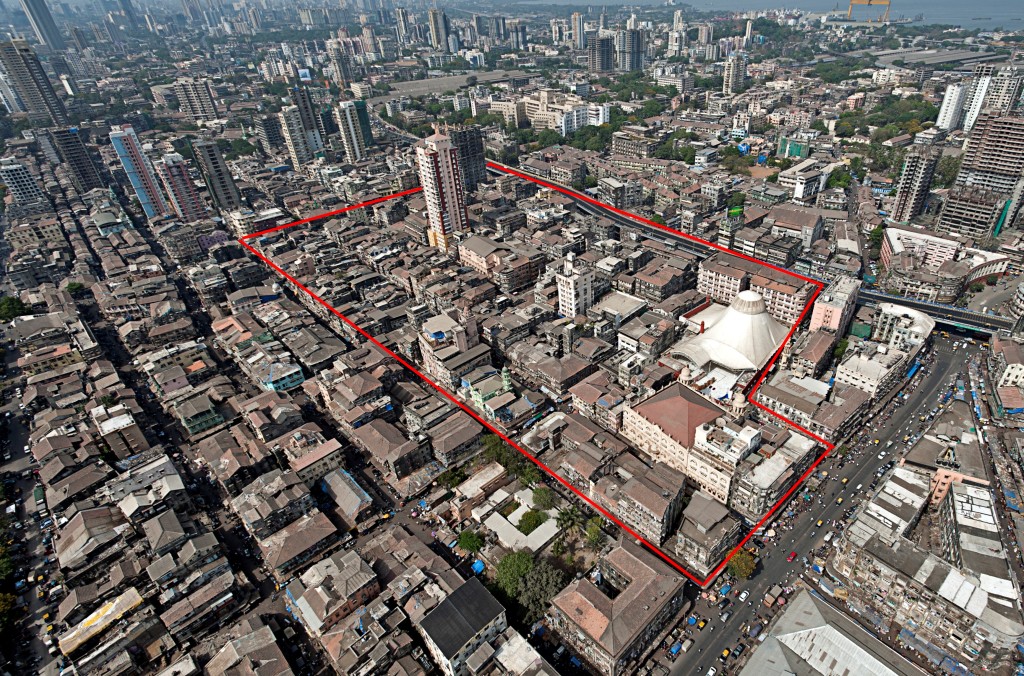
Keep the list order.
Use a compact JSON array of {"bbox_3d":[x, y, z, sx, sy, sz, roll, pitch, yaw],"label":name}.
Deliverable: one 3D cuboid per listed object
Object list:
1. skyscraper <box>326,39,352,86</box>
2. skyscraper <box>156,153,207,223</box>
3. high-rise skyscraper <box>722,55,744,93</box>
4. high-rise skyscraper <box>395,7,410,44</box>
[{"bbox_3d":[-281.900,-453.900,797.200,21.000,70.000,25.000,29,47,36],"label":"skyscraper"},{"bbox_3d":[-252.860,-115.400,369.200,15.900,48.900,17.100,28,47,35],"label":"skyscraper"},{"bbox_3d":[308.820,-369.060,673.090,26.800,48.900,14.700,-22,40,-24],"label":"high-rise skyscraper"},{"bbox_3d":[-285.500,-809.500,1257.000,19.000,88.000,20.000,24,44,32],"label":"high-rise skyscraper"}]

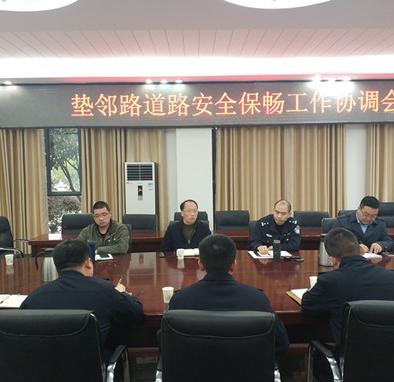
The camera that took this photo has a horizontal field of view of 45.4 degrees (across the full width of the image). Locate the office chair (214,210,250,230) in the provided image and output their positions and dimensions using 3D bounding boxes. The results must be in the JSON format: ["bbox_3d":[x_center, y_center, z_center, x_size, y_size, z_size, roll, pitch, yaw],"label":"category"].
[{"bbox_3d":[0.466,0.750,5.769,0.570,0.980,0.610,-1,3,0],"label":"office chair"}]

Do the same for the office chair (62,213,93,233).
[{"bbox_3d":[-1.463,0.780,5.719,0.570,0.980,0.610,-1,3,-3],"label":"office chair"}]

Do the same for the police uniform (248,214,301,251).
[{"bbox_3d":[0.766,0.500,4.654,0.550,0.600,0.460,0,3,11],"label":"police uniform"}]

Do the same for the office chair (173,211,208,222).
[{"bbox_3d":[-0.063,0.758,5.759,0.570,0.980,0.610,-1,3,0],"label":"office chair"}]

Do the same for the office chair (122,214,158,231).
[{"bbox_3d":[-0.727,0.773,5.670,0.570,0.980,0.610,-1,3,5],"label":"office chair"}]

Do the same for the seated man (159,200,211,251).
[{"bbox_3d":[-0.111,0.699,4.550,0.520,1.240,0.760,-1,3,-3],"label":"seated man"}]

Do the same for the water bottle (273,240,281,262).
[{"bbox_3d":[0.673,0.507,3.994,0.067,0.185,0.067,-1,3,0],"label":"water bottle"}]

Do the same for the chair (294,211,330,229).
[{"bbox_3d":[1.429,0.741,5.690,0.570,0.980,0.610,-1,3,5],"label":"chair"}]

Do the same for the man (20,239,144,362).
[{"bbox_3d":[-0.547,0.830,2.400,0.570,1.240,0.800,0,3,10],"label":"man"}]

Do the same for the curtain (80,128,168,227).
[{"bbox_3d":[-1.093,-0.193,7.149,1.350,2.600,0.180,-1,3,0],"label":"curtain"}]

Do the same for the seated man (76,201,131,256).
[{"bbox_3d":[-0.887,0.712,4.520,0.530,1.240,0.760,0,3,8],"label":"seated man"}]

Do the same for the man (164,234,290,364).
[{"bbox_3d":[0.150,0.827,2.448,0.600,1.240,0.780,-1,3,2],"label":"man"}]

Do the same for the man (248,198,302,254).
[{"bbox_3d":[0.769,0.698,4.695,0.560,1.250,0.750,0,3,11],"label":"man"}]

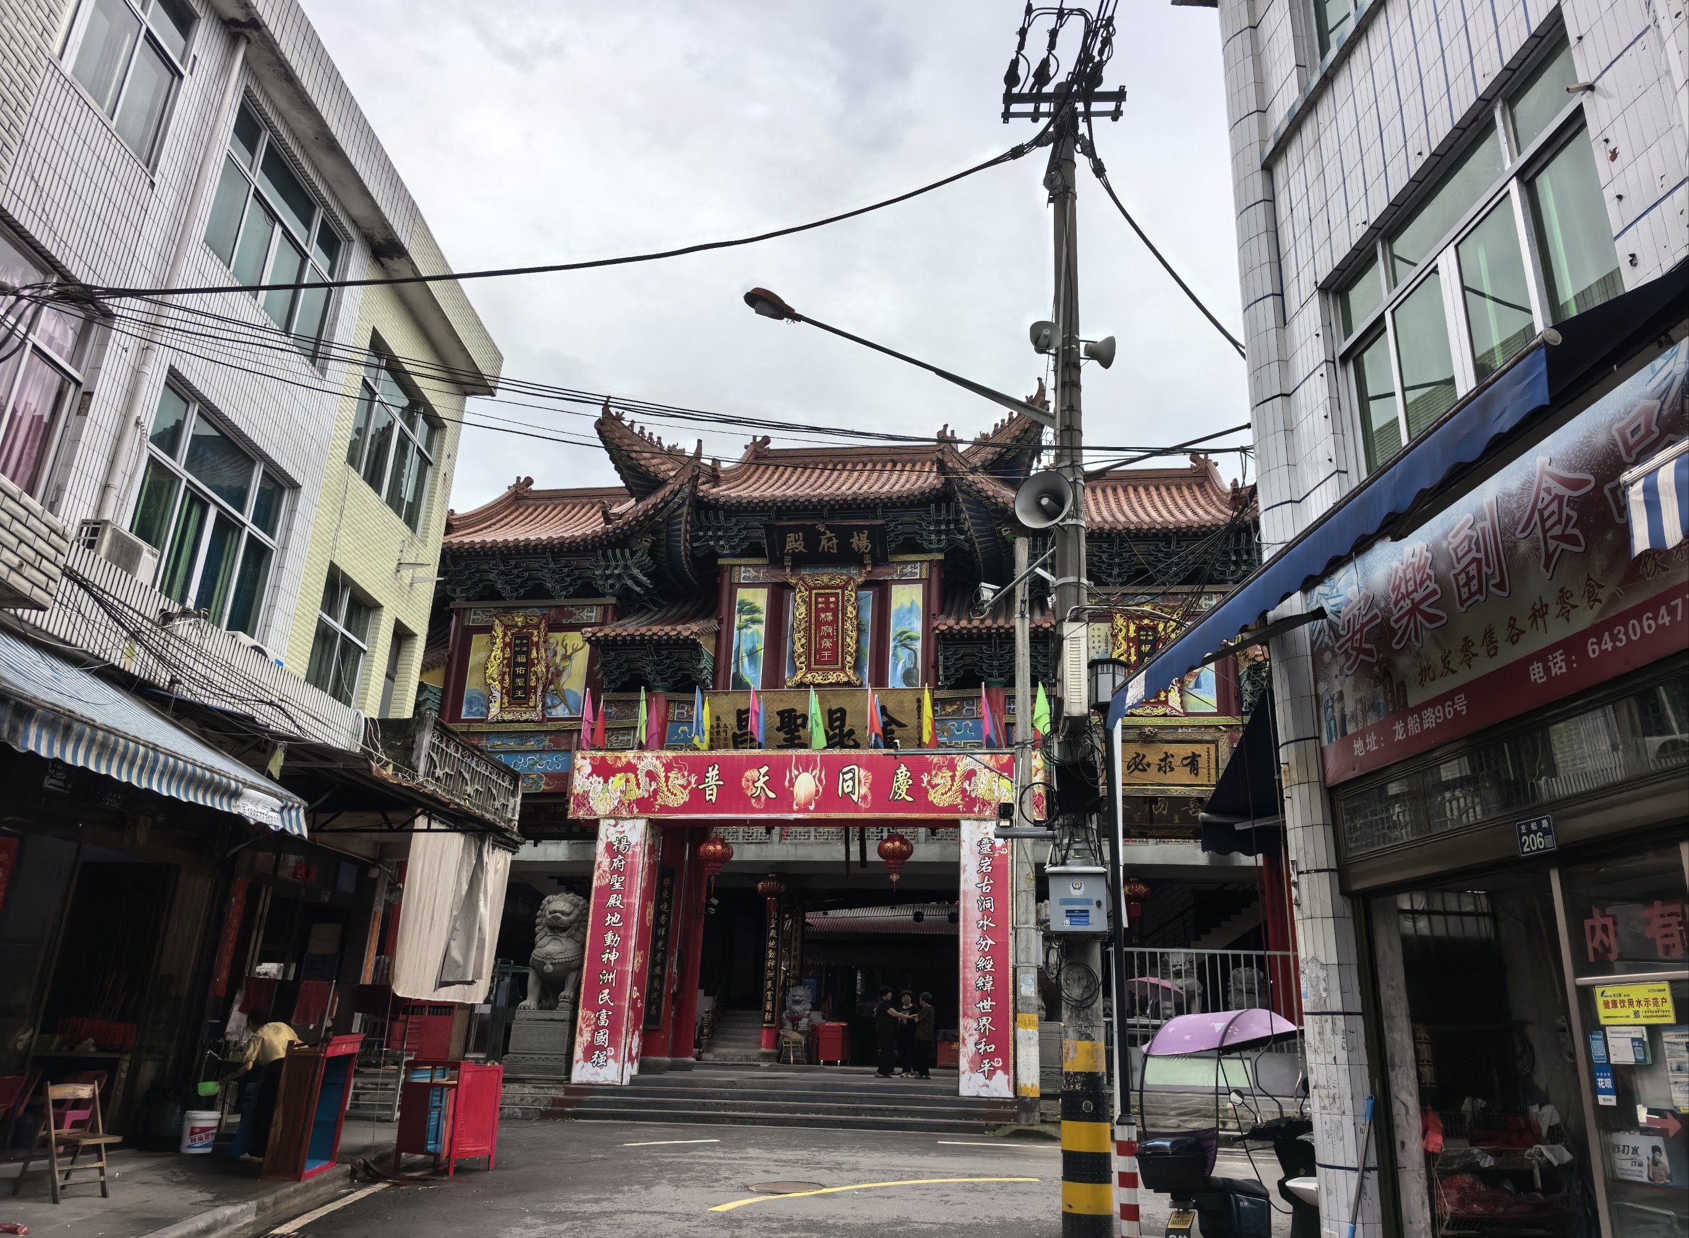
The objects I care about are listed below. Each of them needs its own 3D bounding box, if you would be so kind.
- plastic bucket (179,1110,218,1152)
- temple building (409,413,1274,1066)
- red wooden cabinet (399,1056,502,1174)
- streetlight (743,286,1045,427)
[{"bbox_3d":[-5.801,4.628,10.550,0.300,0.340,0.300,2,-19,0],"label":"plastic bucket"},{"bbox_3d":[0.227,2.673,24.248,15.800,13.000,8.000,-1,-20,8],"label":"temple building"},{"bbox_3d":[-3.706,4.695,11.092,0.740,0.965,0.560,-9,-22,28],"label":"red wooden cabinet"},{"bbox_3d":[0.498,-2.225,10.104,2.850,0.860,0.300,7,-20,-14],"label":"streetlight"}]

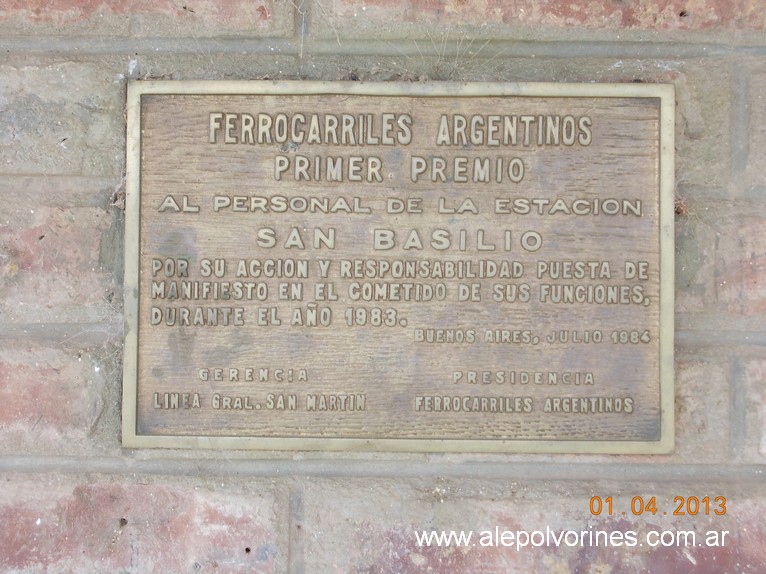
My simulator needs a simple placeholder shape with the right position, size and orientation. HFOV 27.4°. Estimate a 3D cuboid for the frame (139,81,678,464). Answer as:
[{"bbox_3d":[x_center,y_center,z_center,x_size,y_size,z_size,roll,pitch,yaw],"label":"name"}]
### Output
[{"bbox_3d":[0.009,-0.011,0.865,0.300,0.201,0.016,0,-2,1],"label":"frame"}]

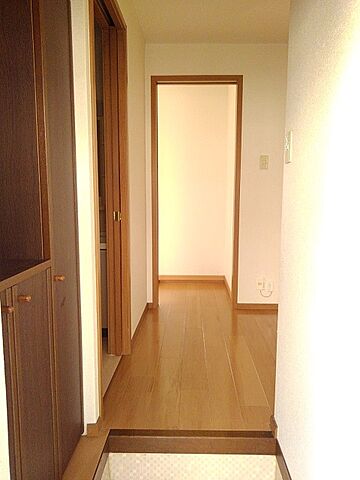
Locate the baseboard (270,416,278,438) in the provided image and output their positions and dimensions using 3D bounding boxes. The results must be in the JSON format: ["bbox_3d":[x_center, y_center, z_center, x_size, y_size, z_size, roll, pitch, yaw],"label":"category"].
[{"bbox_3d":[0.418,0.828,1.542,0.014,0.060,0.085,0,7,2],"label":"baseboard"}]

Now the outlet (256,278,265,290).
[{"bbox_3d":[0.739,0.413,3.173,0.071,0.115,0.011,0,7,2],"label":"outlet"}]

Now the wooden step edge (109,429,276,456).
[{"bbox_3d":[0.054,0.897,1.538,0.735,0.083,0.050,0,7,2],"label":"wooden step edge"}]

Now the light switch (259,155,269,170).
[{"bbox_3d":[0.742,-0.680,3.038,0.073,0.120,0.011,0,7,2],"label":"light switch"}]

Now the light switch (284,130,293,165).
[{"bbox_3d":[0.422,-0.361,1.352,0.011,0.120,0.072,0,7,2],"label":"light switch"}]

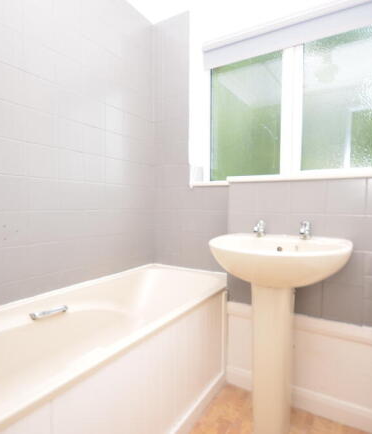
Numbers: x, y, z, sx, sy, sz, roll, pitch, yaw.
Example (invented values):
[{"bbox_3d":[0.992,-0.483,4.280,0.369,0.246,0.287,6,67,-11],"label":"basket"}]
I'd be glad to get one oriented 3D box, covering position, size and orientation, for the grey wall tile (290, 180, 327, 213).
[{"bbox_3d":[0.549,-0.087,1.238,0.150,0.150,0.010,2,3,33],"label":"grey wall tile"}]

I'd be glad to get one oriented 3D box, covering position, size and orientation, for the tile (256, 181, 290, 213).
[{"bbox_3d":[0.424,-0.091,1.320,0.150,0.150,0.010,2,3,33],"label":"tile"}]

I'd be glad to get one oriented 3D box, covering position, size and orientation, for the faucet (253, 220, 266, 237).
[{"bbox_3d":[0.341,0.057,1.264,0.043,0.076,0.092,2,3,33],"label":"faucet"}]

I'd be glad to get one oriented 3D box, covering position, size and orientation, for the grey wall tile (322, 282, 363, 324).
[{"bbox_3d":[0.673,0.370,1.174,0.150,0.150,0.010,2,3,33],"label":"grey wall tile"}]

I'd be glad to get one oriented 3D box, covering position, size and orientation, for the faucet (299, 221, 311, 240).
[{"bbox_3d":[0.508,0.061,1.154,0.043,0.076,0.092,2,3,33],"label":"faucet"}]

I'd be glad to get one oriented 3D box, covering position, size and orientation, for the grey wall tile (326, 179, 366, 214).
[{"bbox_3d":[0.674,-0.084,1.155,0.150,0.150,0.010,2,3,33],"label":"grey wall tile"}]

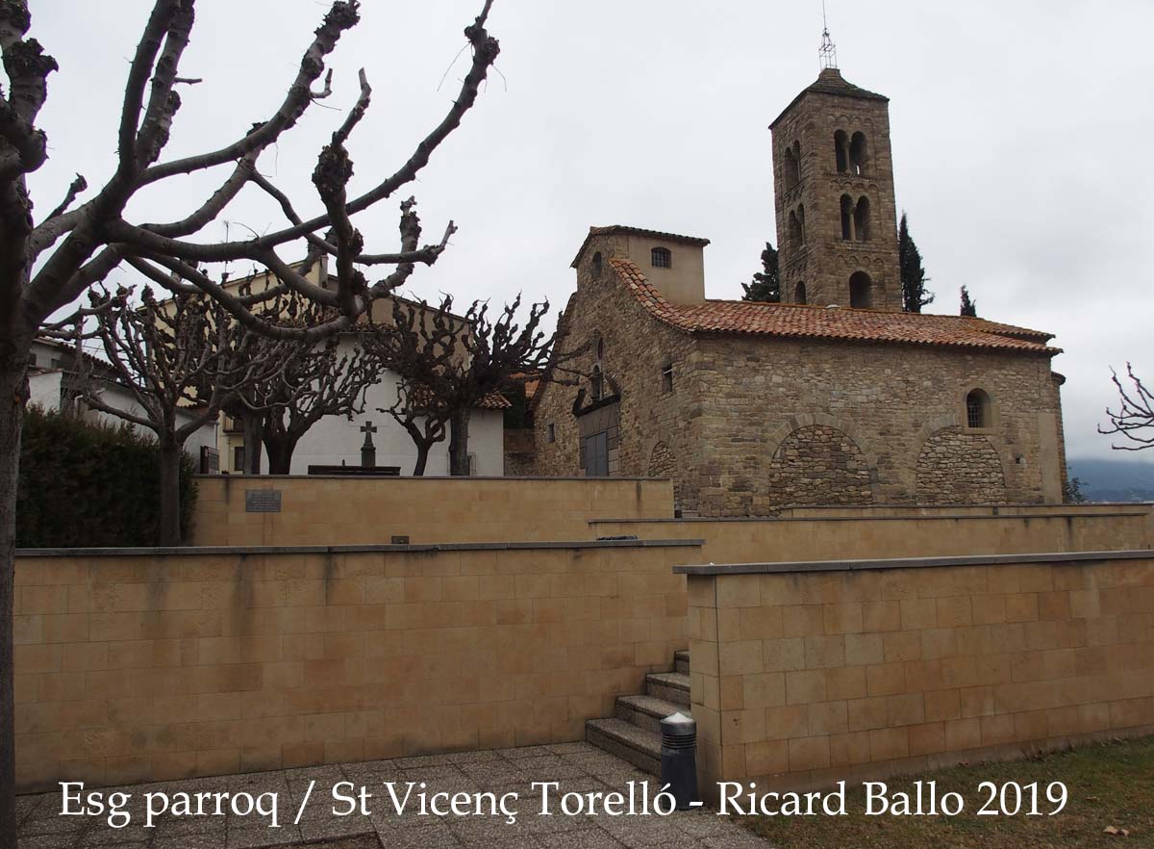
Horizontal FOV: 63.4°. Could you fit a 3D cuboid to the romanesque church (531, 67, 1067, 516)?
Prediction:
[{"bbox_3d":[6.763,-6.485,31.609,14.000,19.952,14.966,1,-8,-18],"label":"romanesque church"}]

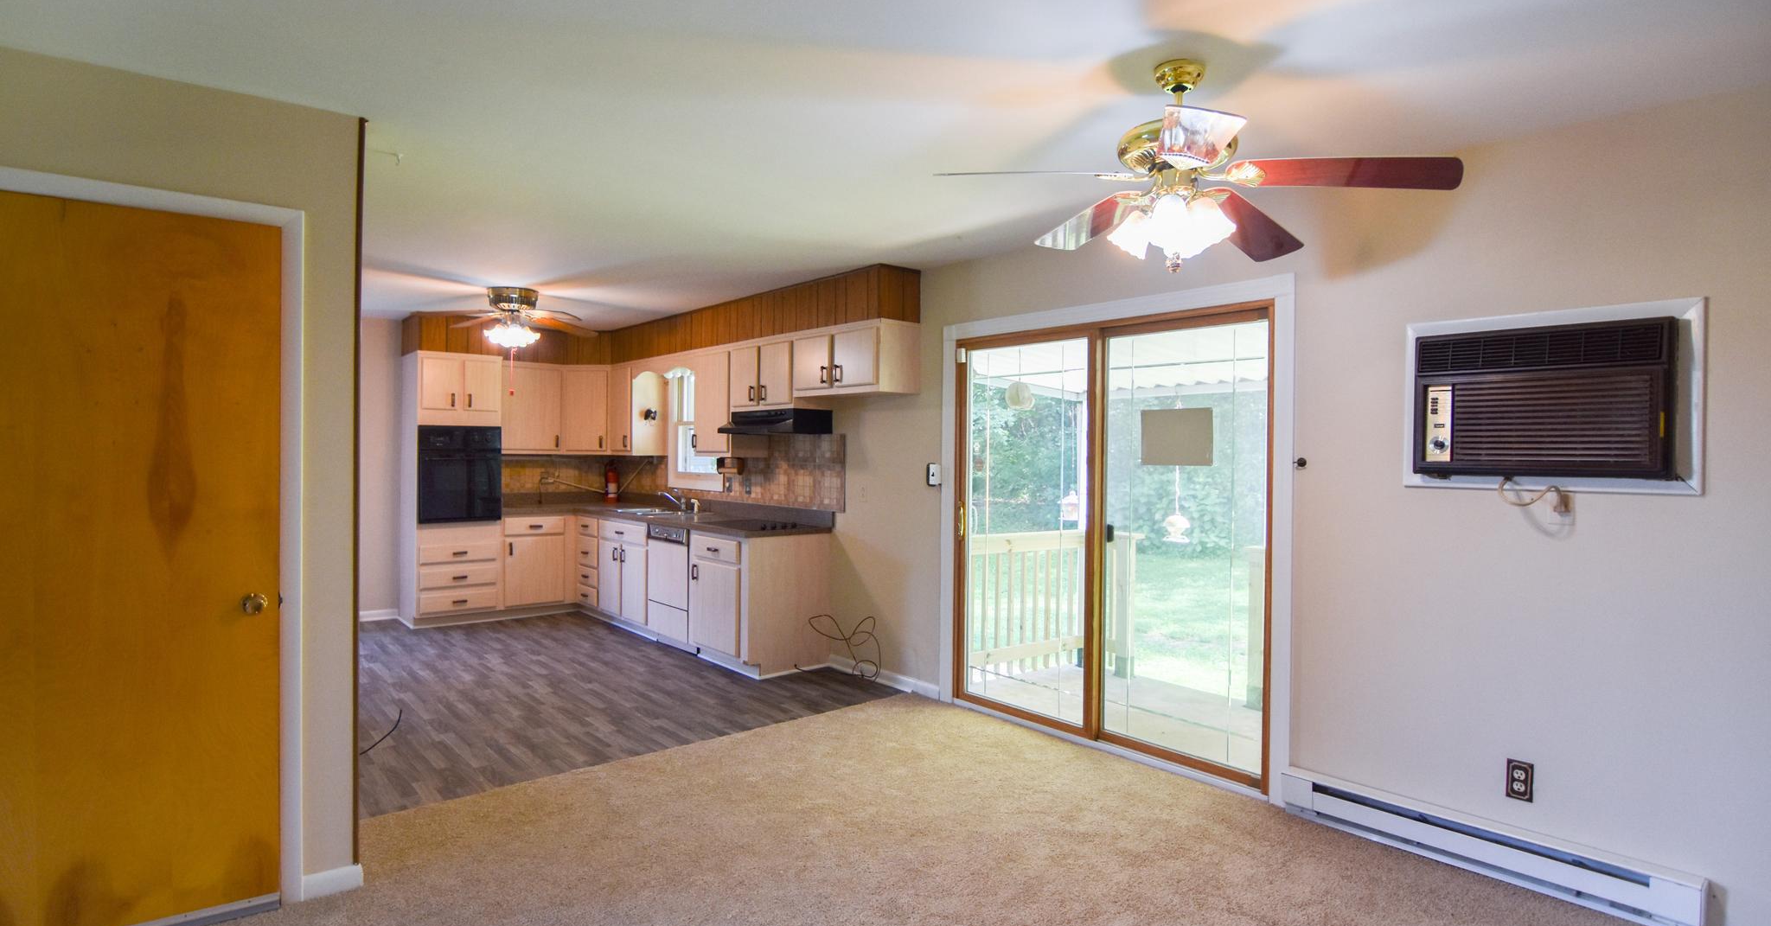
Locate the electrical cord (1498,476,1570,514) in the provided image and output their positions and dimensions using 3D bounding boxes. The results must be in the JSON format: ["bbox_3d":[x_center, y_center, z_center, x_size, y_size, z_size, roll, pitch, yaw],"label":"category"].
[{"bbox_3d":[2.172,0.111,2.631,0.085,0.115,0.177,0,1,-44],"label":"electrical cord"}]

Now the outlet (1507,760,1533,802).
[{"bbox_3d":[2.096,1.050,2.599,0.010,0.122,0.072,0,1,-44],"label":"outlet"}]

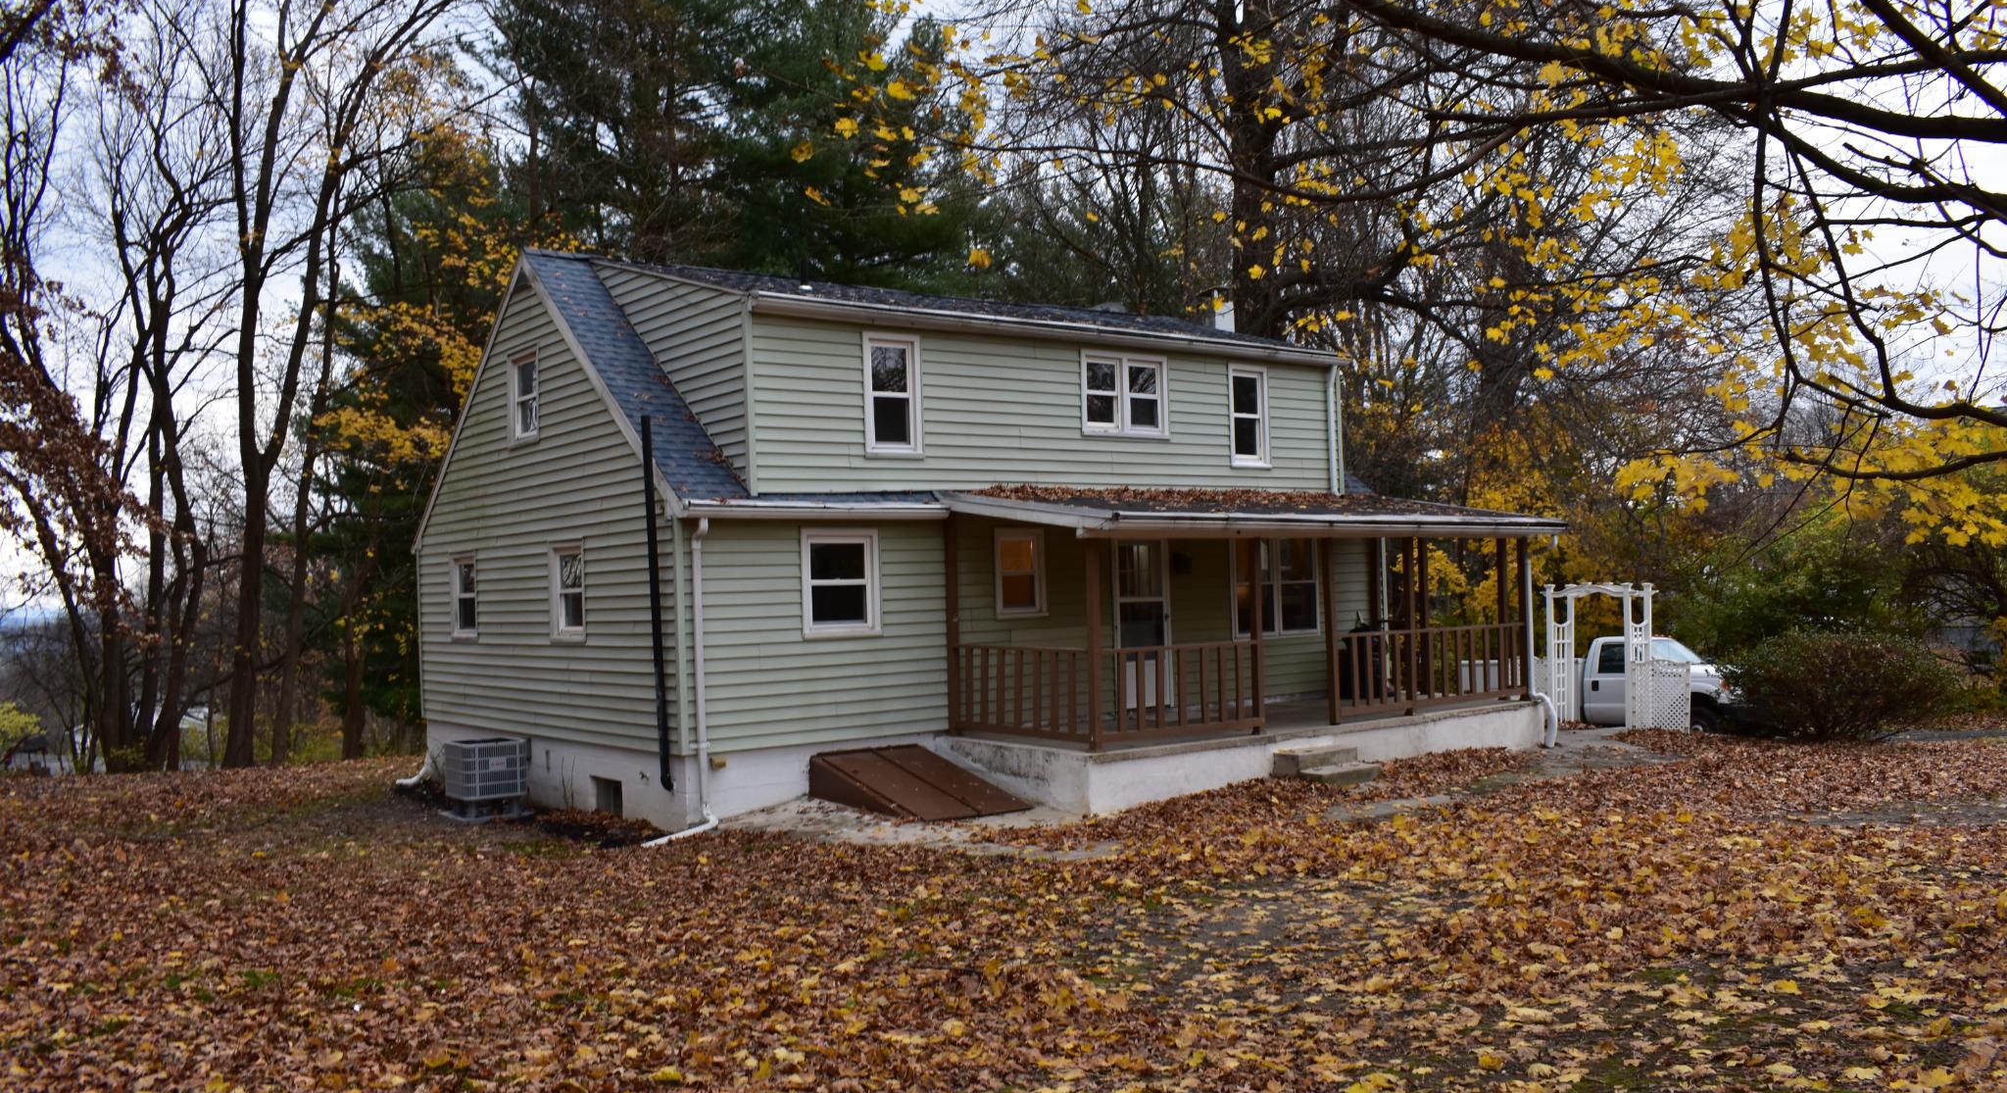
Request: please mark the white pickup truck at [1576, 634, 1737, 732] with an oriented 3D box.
[{"bbox_3d":[11.651,2.738,28.791,2.050,2.000,5.850,-1,-2,-42],"label":"white pickup truck"}]

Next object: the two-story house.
[{"bbox_3d":[-0.353,-0.357,19.322,10.900,6.180,10.100,-1,-2,-39],"label":"two-story house"}]

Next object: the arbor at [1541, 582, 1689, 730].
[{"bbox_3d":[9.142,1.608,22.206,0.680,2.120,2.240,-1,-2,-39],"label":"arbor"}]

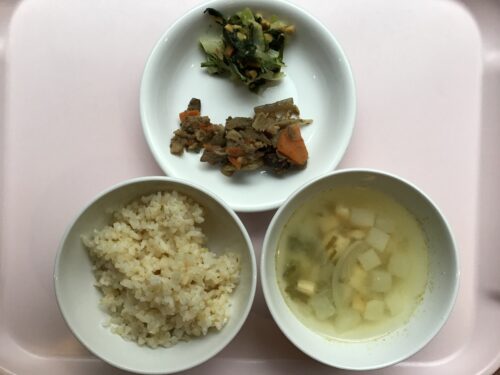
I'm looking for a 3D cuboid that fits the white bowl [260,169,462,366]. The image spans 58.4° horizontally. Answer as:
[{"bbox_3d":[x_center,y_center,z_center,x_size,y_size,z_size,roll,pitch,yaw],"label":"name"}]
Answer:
[{"bbox_3d":[0.068,0.050,0.306,0.125,0.057,0.125,0,90,-1],"label":"white bowl"}]

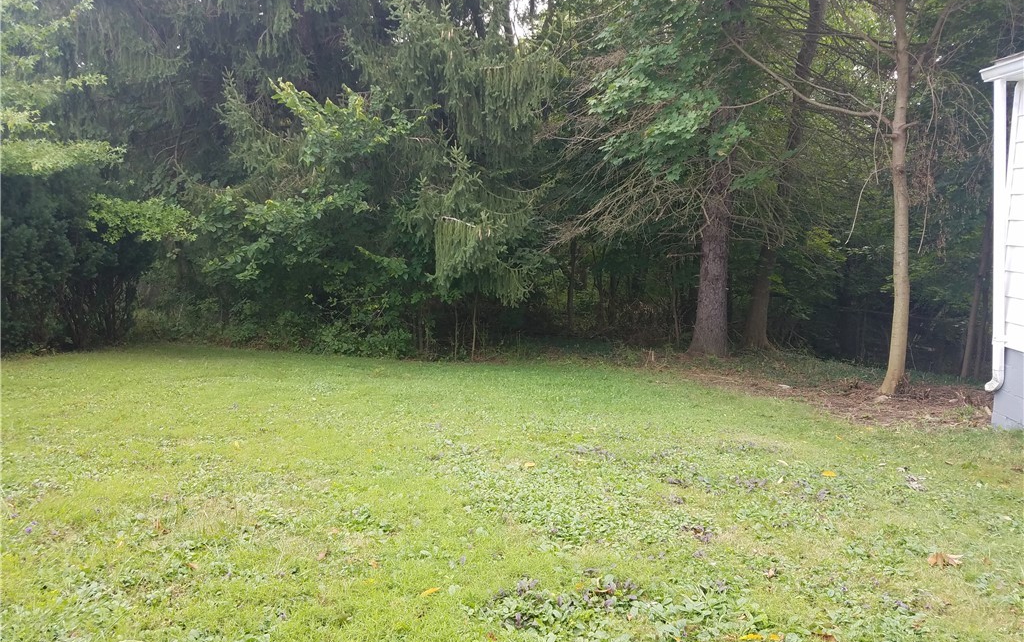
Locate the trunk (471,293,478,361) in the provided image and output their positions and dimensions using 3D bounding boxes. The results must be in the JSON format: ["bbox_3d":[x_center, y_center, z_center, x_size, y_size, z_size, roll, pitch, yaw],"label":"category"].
[{"bbox_3d":[-0.425,0.077,8.840,0.045,0.791,0.045,3,8,-3],"label":"trunk"}]

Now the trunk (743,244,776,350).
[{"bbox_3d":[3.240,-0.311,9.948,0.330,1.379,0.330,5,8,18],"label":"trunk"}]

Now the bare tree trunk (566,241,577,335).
[{"bbox_3d":[0.884,-0.498,11.235,0.110,1.378,0.110,2,8,4],"label":"bare tree trunk"}]

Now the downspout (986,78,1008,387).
[{"bbox_3d":[3.831,-0.641,6.069,0.130,2.487,0.080,-4,8,1],"label":"downspout"}]

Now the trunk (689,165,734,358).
[{"bbox_3d":[2.436,-0.703,9.189,0.400,2.315,0.400,3,8,15],"label":"trunk"}]

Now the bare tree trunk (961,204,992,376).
[{"bbox_3d":[5.459,-0.331,9.037,0.090,2.033,0.090,8,9,31],"label":"bare tree trunk"}]

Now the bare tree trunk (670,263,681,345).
[{"bbox_3d":[2.124,-0.210,9.962,0.070,1.074,0.070,-4,8,12],"label":"bare tree trunk"}]

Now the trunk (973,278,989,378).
[{"bbox_3d":[5.682,0.108,9.298,0.070,1.222,0.070,5,9,31],"label":"trunk"}]

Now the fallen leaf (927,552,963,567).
[{"bbox_3d":[2.073,1.143,3.686,0.155,0.040,0.100,0,8,0],"label":"fallen leaf"}]

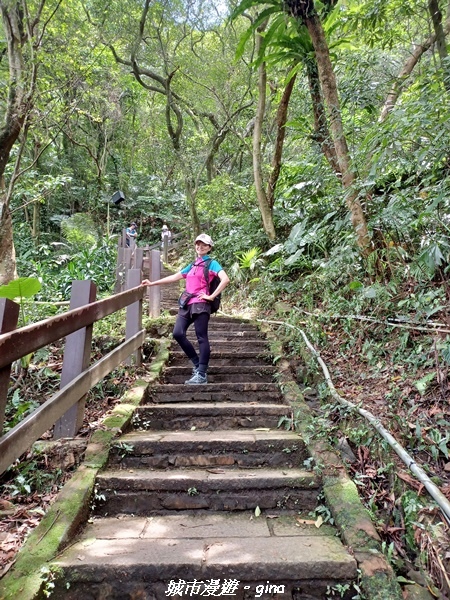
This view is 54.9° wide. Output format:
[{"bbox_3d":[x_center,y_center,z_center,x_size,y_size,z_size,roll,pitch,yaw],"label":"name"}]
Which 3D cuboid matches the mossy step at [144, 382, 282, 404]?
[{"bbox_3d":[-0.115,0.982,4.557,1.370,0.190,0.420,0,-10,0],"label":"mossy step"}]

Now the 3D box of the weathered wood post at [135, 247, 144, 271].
[{"bbox_3d":[-1.562,-0.445,7.914,0.130,1.031,0.130,2,-11,-12],"label":"weathered wood post"}]

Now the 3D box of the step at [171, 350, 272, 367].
[{"bbox_3d":[-0.050,0.782,5.673,1.320,0.185,0.380,0,-10,0],"label":"step"}]

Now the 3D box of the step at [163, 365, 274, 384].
[{"bbox_3d":[-0.050,0.915,5.241,1.340,0.190,0.400,0,-10,0],"label":"step"}]

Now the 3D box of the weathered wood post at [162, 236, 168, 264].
[{"bbox_3d":[-2.017,-1.717,14.760,0.135,1.004,0.135,3,-11,-15],"label":"weathered wood post"}]

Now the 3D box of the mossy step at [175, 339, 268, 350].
[{"bbox_3d":[-0.045,0.682,6.149,1.280,0.170,0.380,0,-10,0],"label":"mossy step"}]

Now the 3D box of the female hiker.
[{"bbox_3d":[-0.415,0.077,4.613,0.900,1.600,0.500,-5,-12,25],"label":"female hiker"}]

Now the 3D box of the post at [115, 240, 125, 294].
[{"bbox_3d":[-2.297,-0.653,9.478,0.130,1.077,0.130,3,-11,-15],"label":"post"}]

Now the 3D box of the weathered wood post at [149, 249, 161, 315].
[{"bbox_3d":[-1.128,-0.267,6.914,0.125,1.087,0.125,5,-12,-27],"label":"weathered wood post"}]

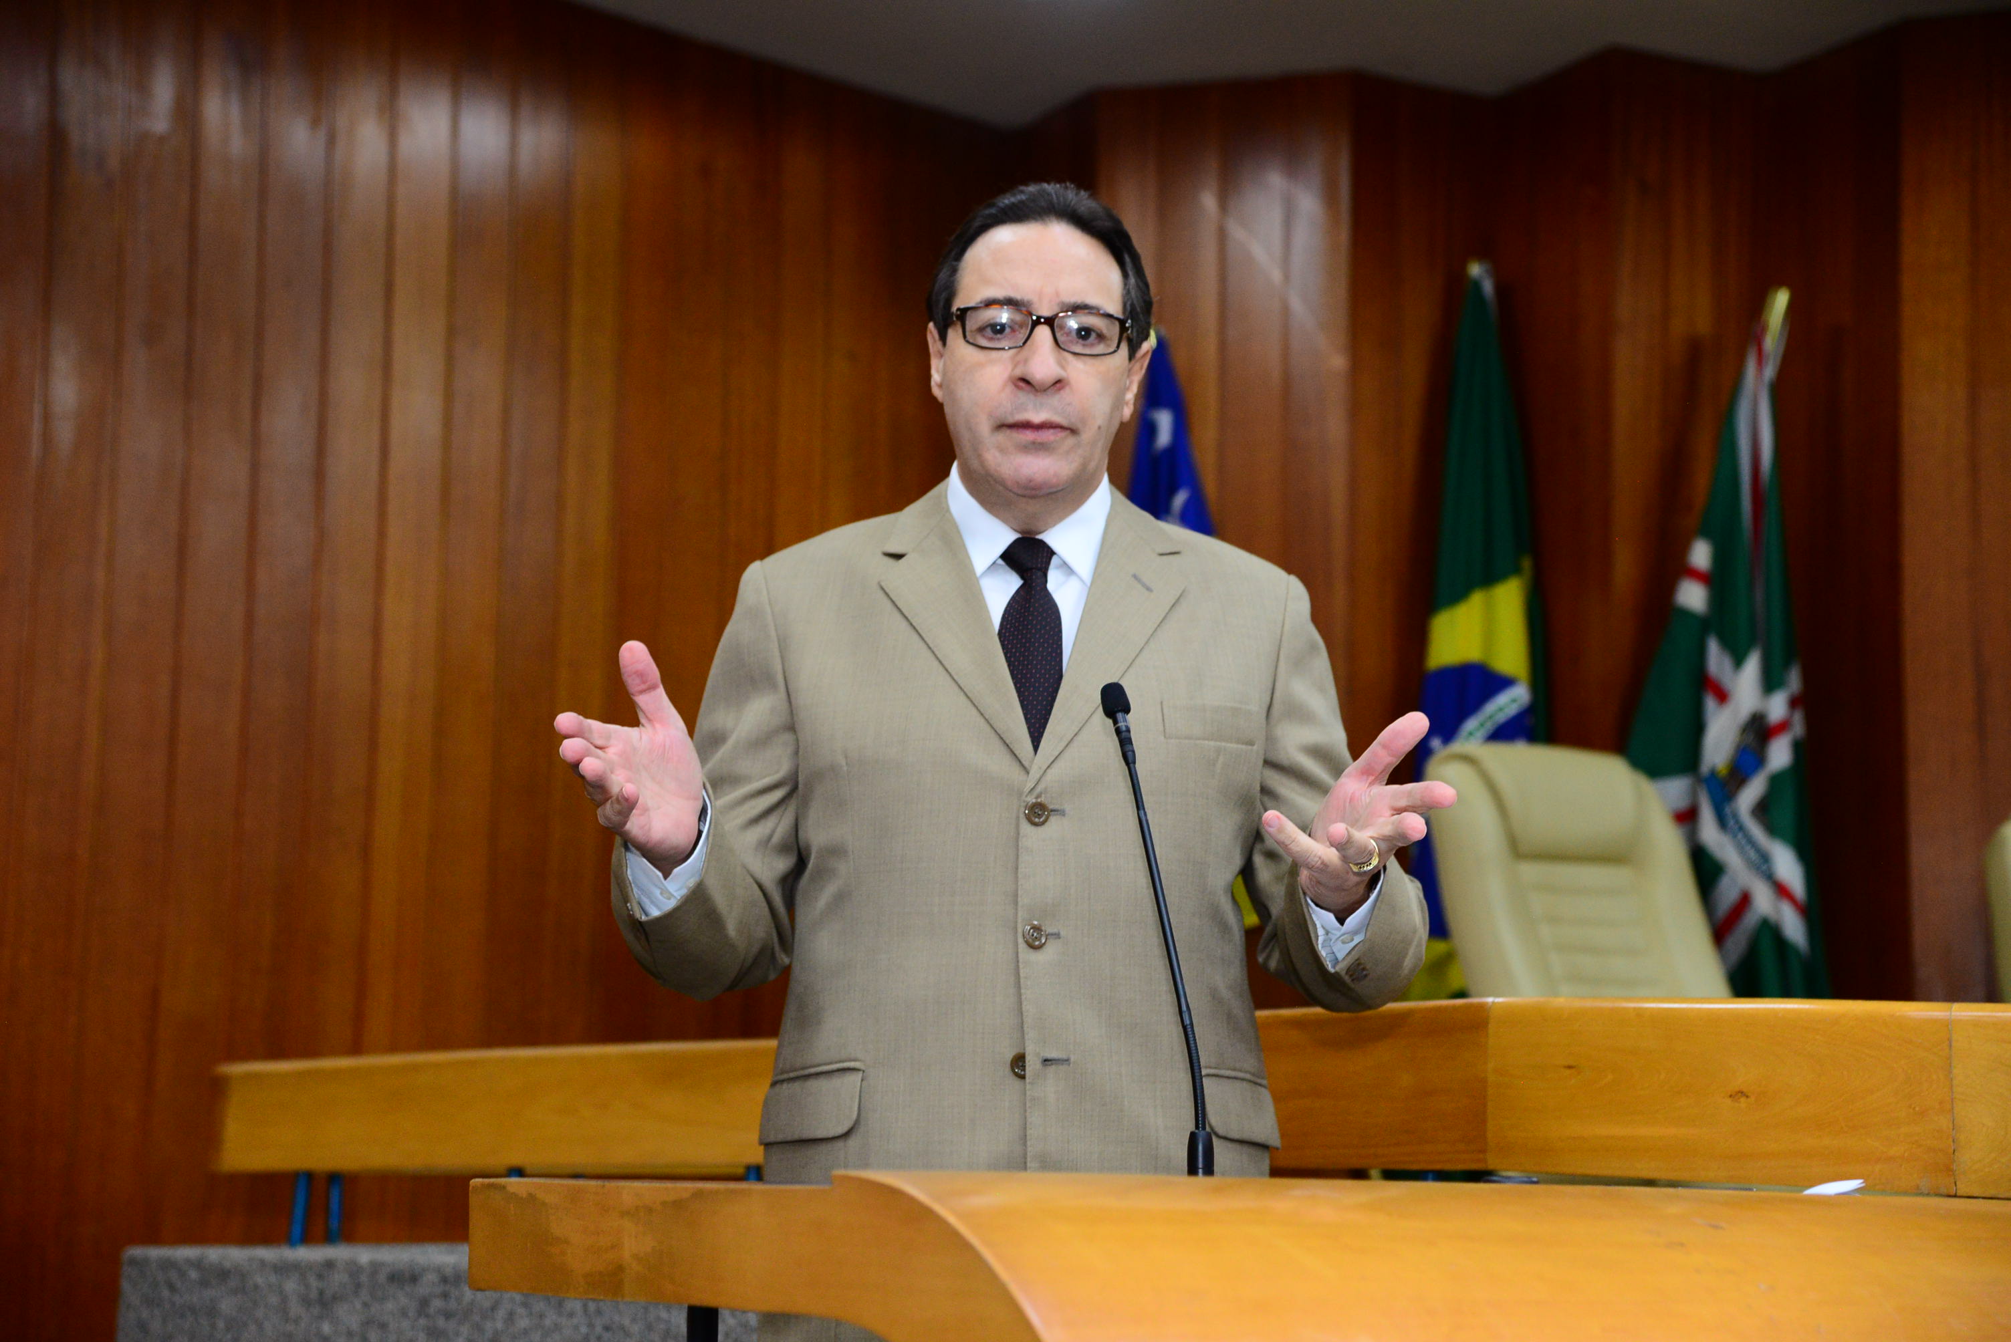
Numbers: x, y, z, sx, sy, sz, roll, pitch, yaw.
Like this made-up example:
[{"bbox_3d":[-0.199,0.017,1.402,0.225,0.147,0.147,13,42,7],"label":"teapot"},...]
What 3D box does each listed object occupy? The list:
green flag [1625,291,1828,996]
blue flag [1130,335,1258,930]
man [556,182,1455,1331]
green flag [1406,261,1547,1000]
[{"bbox_3d":[1.382,0.061,6.986,0.390,1.600,0.270,1,-8,0],"label":"green flag"},{"bbox_3d":[0.329,0.020,7.300,0.360,1.400,0.250,1,-8,0],"label":"blue flag"},{"bbox_3d":[-0.003,0.453,2.718,0.640,1.730,0.500,1,-8,0],"label":"man"},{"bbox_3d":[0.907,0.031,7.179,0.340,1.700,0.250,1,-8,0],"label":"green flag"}]

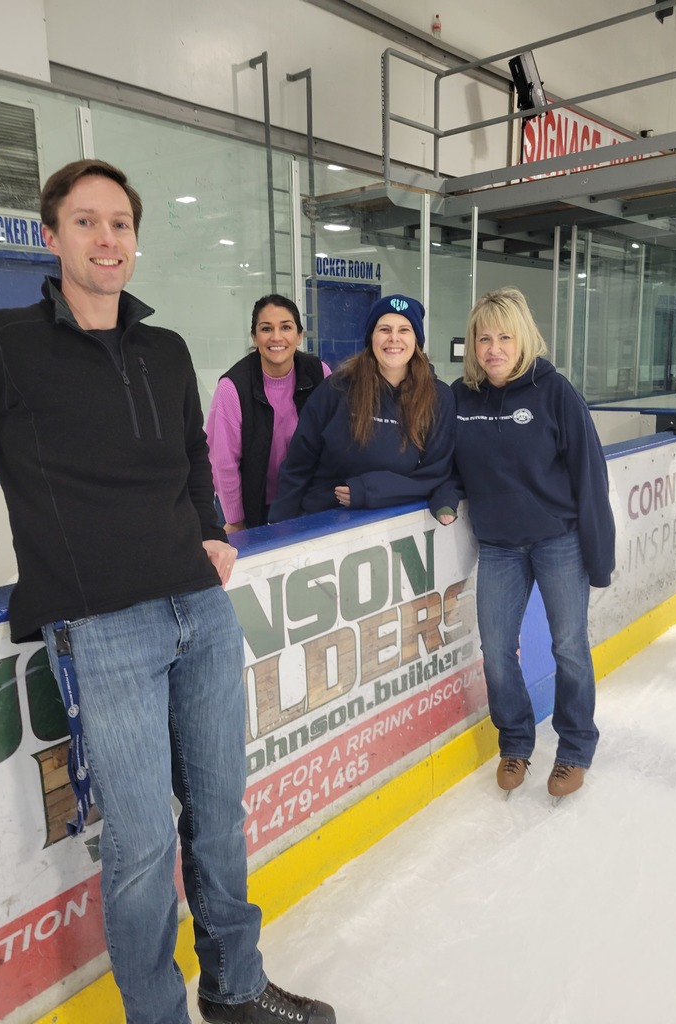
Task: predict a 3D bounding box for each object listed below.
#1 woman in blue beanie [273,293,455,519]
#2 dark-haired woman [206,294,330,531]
[{"bbox_3d":[0.098,0.092,2.689,0.560,1.631,0.500,-5,12,-20],"label":"woman in blue beanie"},{"bbox_3d":[-0.233,0.101,2.669,0.500,1.637,0.480,-6,12,-22],"label":"dark-haired woman"}]

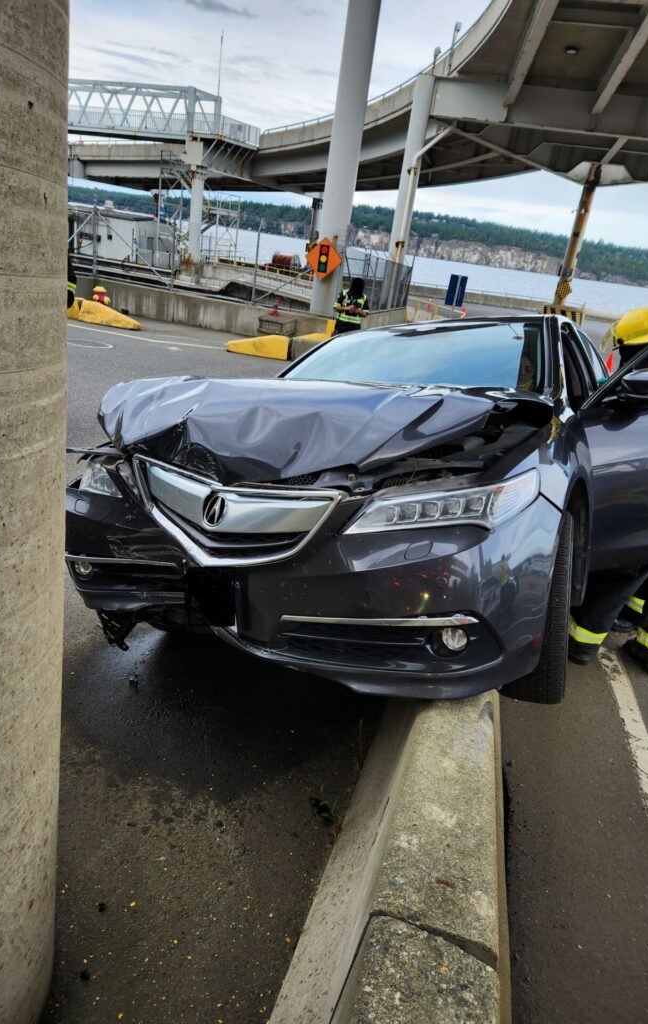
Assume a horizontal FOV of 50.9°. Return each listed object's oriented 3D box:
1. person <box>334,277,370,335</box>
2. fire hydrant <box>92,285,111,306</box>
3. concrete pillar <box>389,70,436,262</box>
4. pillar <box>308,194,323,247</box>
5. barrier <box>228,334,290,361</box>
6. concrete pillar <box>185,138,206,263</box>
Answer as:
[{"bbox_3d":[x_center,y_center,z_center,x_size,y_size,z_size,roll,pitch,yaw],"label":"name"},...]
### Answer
[{"bbox_3d":[0.482,-3.759,13.566,0.640,1.760,0.450,8,22,0],"label":"person"},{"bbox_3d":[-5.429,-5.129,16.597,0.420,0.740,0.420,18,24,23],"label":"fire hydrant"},{"bbox_3d":[3.471,-13.739,29.900,0.760,9.300,0.760,9,22,2],"label":"concrete pillar"},{"bbox_3d":[-0.686,-23.114,56.590,0.880,5.636,0.880,7,22,-3],"label":"pillar"},{"bbox_3d":[-1.365,-3.617,14.591,1.300,0.460,0.450,8,22,0],"label":"barrier"},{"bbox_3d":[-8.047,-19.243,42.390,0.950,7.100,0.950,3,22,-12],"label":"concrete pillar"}]

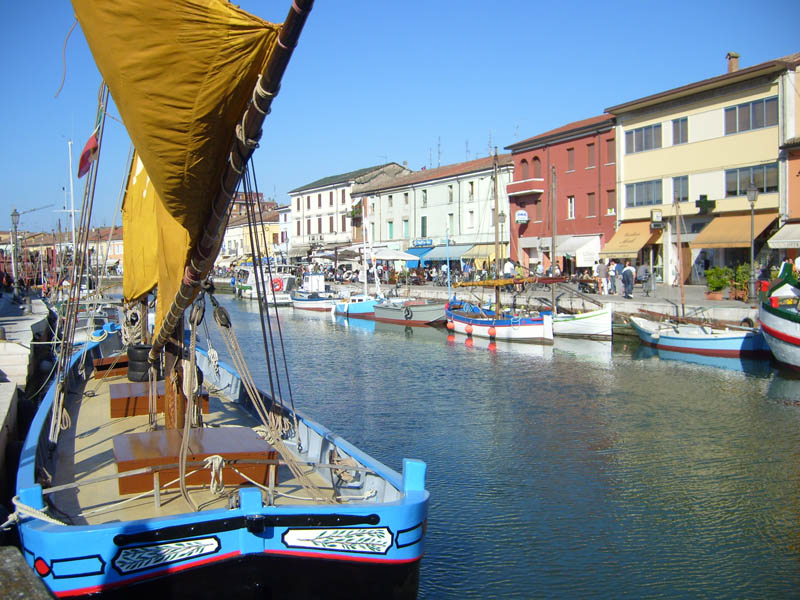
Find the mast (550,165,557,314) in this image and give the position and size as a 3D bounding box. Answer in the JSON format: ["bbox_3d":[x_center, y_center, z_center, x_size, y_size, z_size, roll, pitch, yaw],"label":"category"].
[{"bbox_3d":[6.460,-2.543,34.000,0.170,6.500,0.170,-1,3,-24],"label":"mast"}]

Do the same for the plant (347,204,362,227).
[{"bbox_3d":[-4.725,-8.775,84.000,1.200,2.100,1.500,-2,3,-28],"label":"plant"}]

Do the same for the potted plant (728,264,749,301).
[{"bbox_3d":[14.019,-0.725,33.500,0.700,1.450,0.750,-1,3,-24],"label":"potted plant"}]

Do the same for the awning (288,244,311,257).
[{"bbox_3d":[-12.512,-5.972,99.849,1.000,1.300,5.174,-2,3,-34],"label":"awning"}]

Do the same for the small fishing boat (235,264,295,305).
[{"bbox_3d":[-10.371,-1.201,62.057,2.900,2.800,9.500,-2,3,-21],"label":"small fishing boat"}]

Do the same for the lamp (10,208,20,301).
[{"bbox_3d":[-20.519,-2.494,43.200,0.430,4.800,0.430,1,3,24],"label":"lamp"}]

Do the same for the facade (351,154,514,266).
[{"bbox_3d":[5.287,-7.478,78.355,8.000,10.850,27.883,-2,3,-30],"label":"facade"}]

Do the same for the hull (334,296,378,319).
[{"bbox_3d":[-2.249,0.267,45.493,1.900,1.100,4.800,-2,3,-30],"label":"hull"}]

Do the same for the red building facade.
[{"bbox_3d":[15.055,-7.053,59.981,8.000,11.350,13.021,-2,3,-24],"label":"red building facade"}]

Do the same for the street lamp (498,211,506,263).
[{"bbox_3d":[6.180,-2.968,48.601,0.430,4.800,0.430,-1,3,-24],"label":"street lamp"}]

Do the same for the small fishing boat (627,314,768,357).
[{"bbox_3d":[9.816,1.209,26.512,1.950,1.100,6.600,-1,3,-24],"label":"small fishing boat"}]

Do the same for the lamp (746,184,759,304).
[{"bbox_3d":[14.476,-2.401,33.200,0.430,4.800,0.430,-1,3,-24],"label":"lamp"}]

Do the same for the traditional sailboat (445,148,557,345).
[{"bbox_3d":[3.845,-2.369,32.961,2.700,7.400,9.000,-2,3,-21],"label":"traditional sailboat"}]

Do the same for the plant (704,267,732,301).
[{"bbox_3d":[12.648,-0.683,32.235,0.950,1.300,0.970,-2,3,-24],"label":"plant"}]

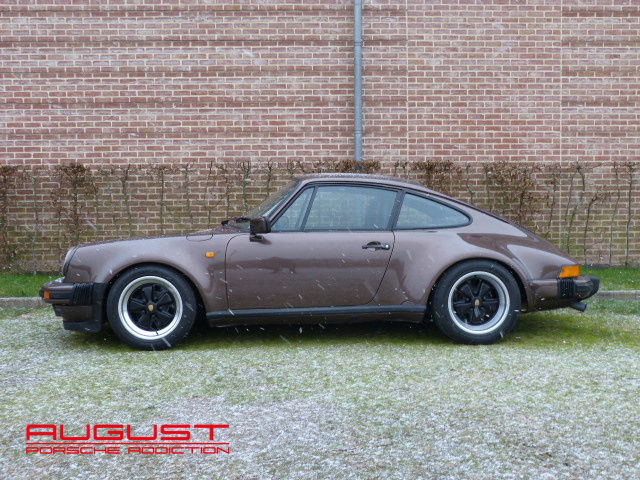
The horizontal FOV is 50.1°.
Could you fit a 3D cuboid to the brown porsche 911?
[{"bbox_3d":[-0.045,0.084,5.538,4.290,1.265,1.780,-1,3,-4],"label":"brown porsche 911"}]

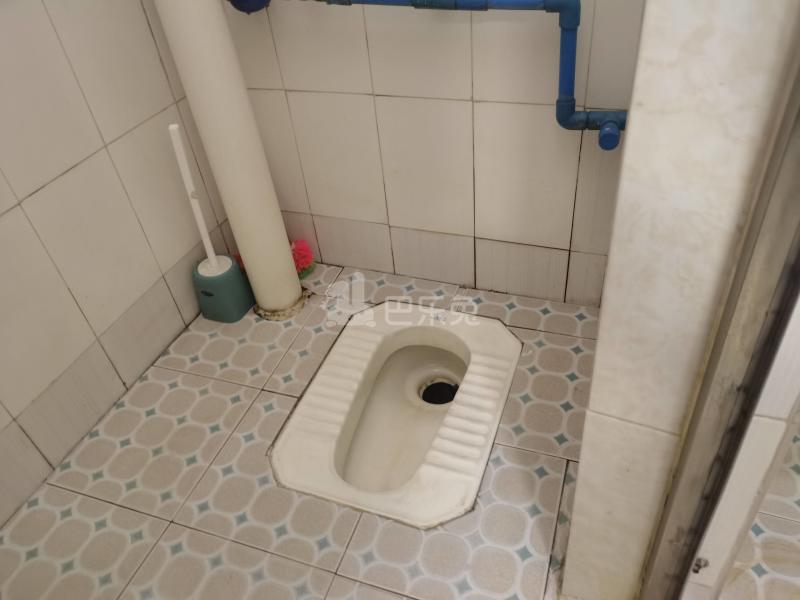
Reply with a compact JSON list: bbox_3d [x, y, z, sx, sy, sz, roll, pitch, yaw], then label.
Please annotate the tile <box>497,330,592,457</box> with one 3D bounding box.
[{"bbox_3d":[0.259,0.166,1.193,0.204,0.010,0.304,9,42,18],"label":"tile"}]

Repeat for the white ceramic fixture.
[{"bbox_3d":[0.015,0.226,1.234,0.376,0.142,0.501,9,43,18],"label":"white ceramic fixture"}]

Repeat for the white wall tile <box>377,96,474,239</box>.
[{"bbox_3d":[0.058,-0.269,1.281,0.200,0.304,0.010,10,43,19],"label":"white wall tile"}]

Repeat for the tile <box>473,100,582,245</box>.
[{"bbox_3d":[0.244,-0.237,1.216,0.200,0.304,0.010,10,43,19],"label":"tile"}]

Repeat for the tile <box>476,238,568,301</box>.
[{"bbox_3d":[0.265,-0.068,1.360,0.200,0.143,0.010,10,43,19],"label":"tile"}]

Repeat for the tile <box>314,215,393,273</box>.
[{"bbox_3d":[-0.107,-0.133,1.491,0.200,0.143,0.010,10,43,19],"label":"tile"}]

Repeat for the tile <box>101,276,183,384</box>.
[{"bbox_3d":[-0.537,0.070,1.311,0.010,0.150,0.200,11,44,20],"label":"tile"}]

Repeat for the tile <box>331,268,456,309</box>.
[{"bbox_3d":[-0.018,-0.018,1.439,0.300,0.010,0.102,9,43,18],"label":"tile"}]

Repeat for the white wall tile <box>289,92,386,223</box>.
[{"bbox_3d":[-0.126,-0.302,1.347,0.197,0.300,0.010,10,42,19],"label":"white wall tile"}]

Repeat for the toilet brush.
[{"bbox_3d":[-0.417,-0.149,1.323,0.108,0.445,0.105,10,43,19],"label":"toilet brush"}]

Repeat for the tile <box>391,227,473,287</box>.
[{"bbox_3d":[0.077,-0.100,1.420,0.198,0.140,0.010,10,42,19],"label":"tile"}]

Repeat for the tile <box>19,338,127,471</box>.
[{"bbox_3d":[-0.612,0.195,1.175,0.010,0.150,0.200,11,44,20],"label":"tile"}]

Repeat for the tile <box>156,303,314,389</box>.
[{"bbox_3d":[-0.350,0.069,1.397,0.264,0.010,0.304,9,42,18],"label":"tile"}]

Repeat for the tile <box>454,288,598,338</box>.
[{"bbox_3d":[0.267,0.029,1.344,0.304,0.010,0.102,9,43,18],"label":"tile"}]

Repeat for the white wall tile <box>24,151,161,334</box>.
[{"bbox_3d":[-0.558,-0.102,1.162,0.010,0.300,0.199,9,42,21],"label":"white wall tile"}]

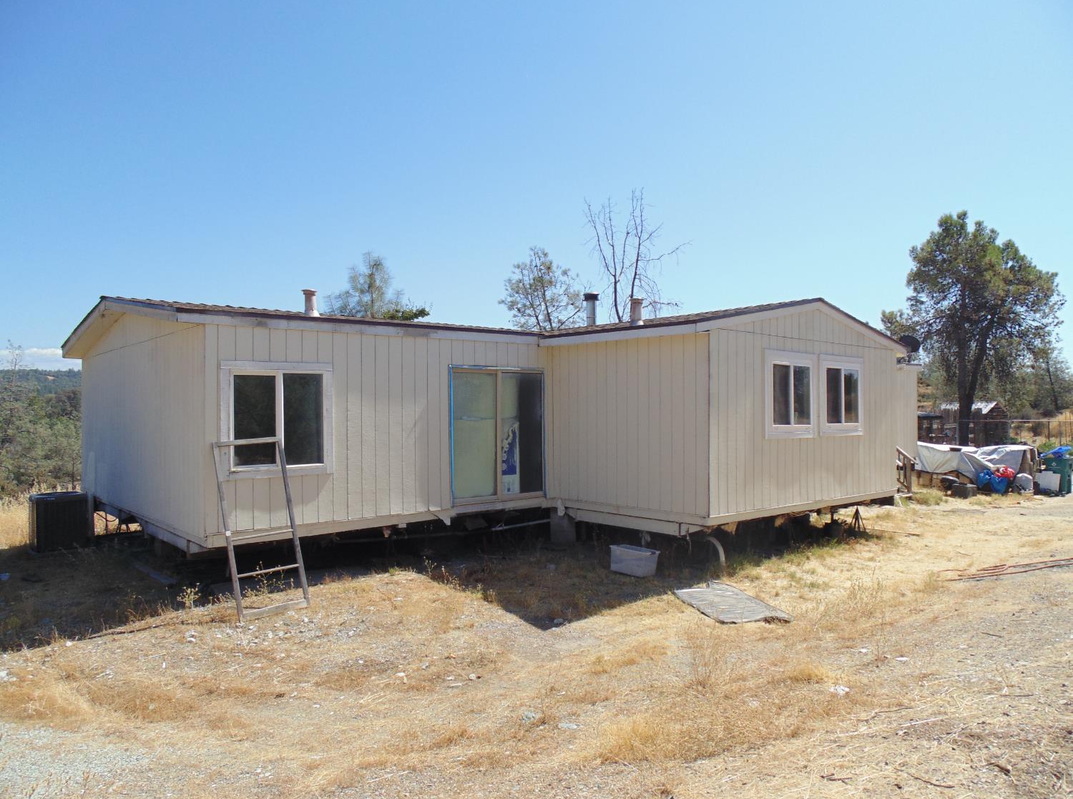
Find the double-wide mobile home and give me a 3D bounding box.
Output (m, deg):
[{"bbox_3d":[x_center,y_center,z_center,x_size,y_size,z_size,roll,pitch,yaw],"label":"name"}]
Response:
[{"bbox_3d":[2.075,0.240,16.341,19.970,3.530,10.900,0,-1,-41],"label":"double-wide mobile home"}]

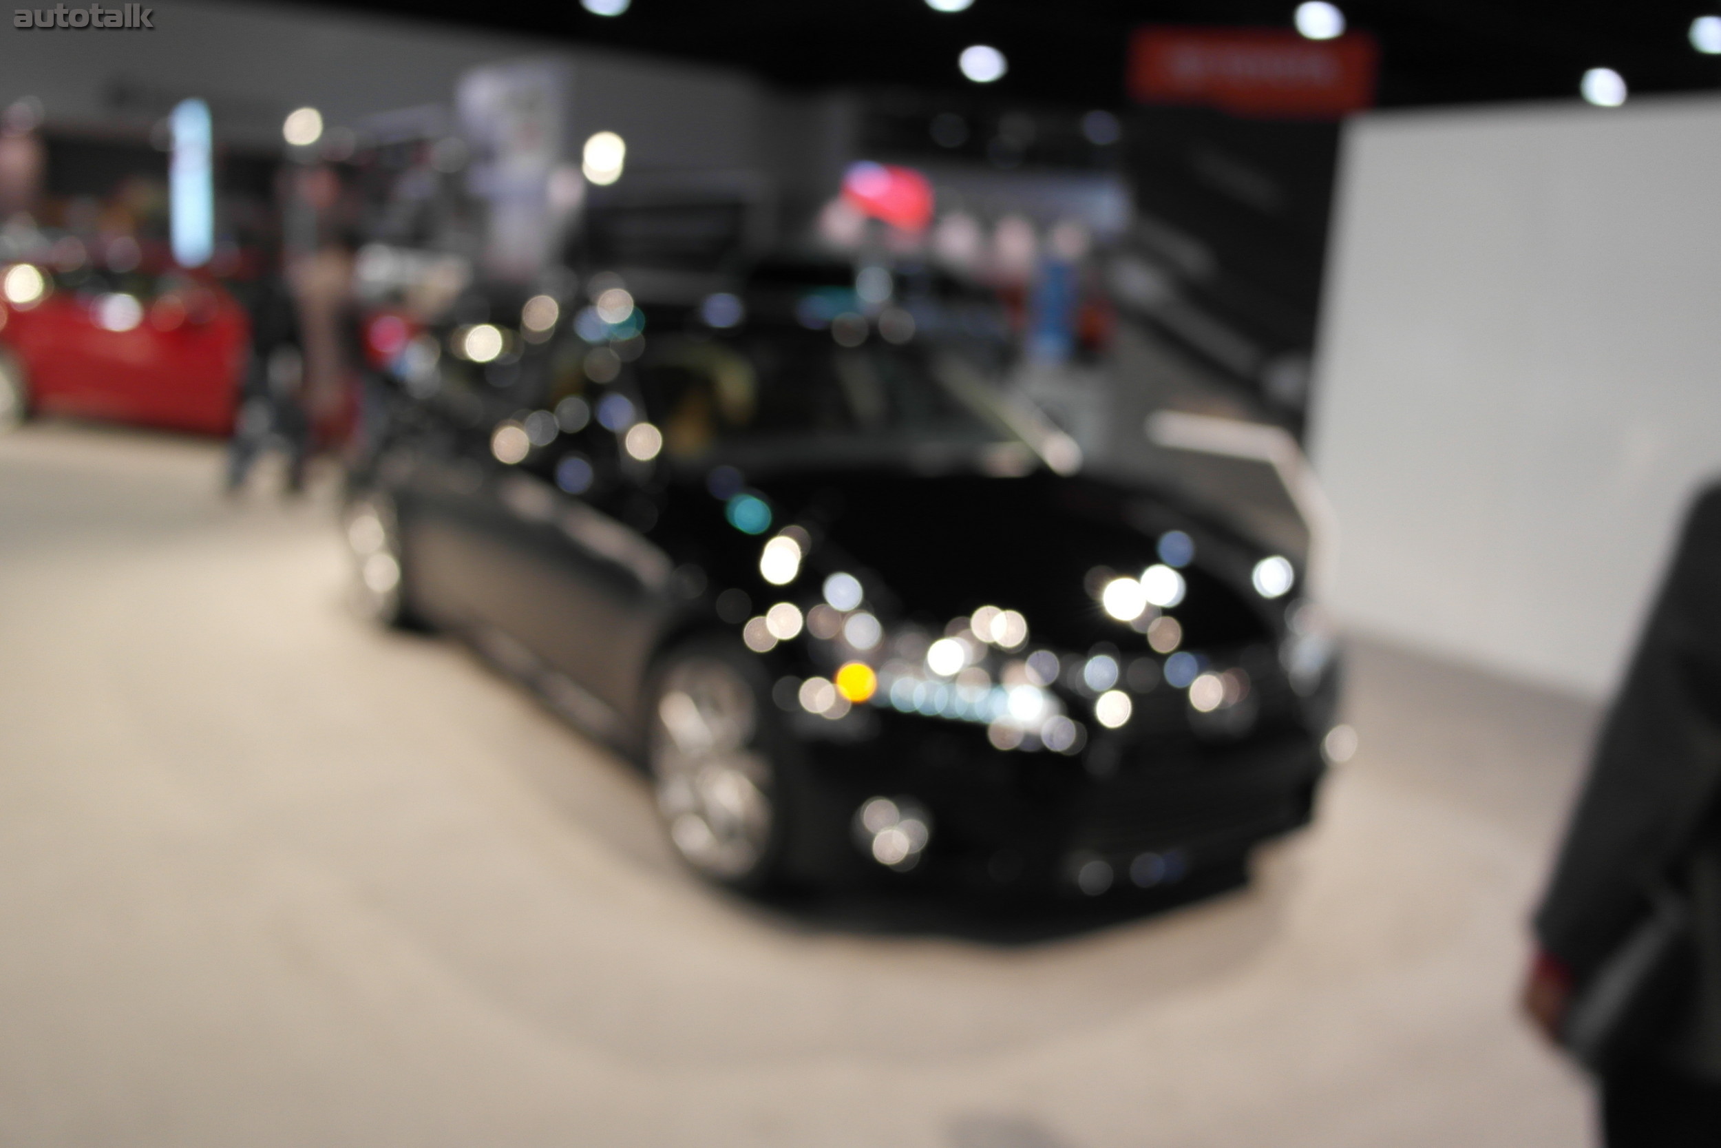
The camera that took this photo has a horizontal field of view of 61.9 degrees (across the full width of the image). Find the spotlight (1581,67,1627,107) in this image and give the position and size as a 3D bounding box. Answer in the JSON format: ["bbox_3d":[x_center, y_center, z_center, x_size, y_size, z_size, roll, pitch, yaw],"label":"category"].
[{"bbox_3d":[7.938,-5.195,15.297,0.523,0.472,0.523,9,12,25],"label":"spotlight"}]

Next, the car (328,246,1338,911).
[{"bbox_3d":[-0.428,-0.247,5.077,1.820,1.430,4.600,-4,13,-34],"label":"car"}]

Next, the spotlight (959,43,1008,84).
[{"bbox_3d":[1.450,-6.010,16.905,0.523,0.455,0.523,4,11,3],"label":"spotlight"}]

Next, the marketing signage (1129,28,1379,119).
[{"bbox_3d":[4.011,-5.104,14.624,2.750,0.880,0.200,6,11,12],"label":"marketing signage"}]

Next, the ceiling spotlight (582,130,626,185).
[{"bbox_3d":[-2.536,-4.117,14.199,0.408,0.506,0.408,1,11,-11],"label":"ceiling spotlight"}]

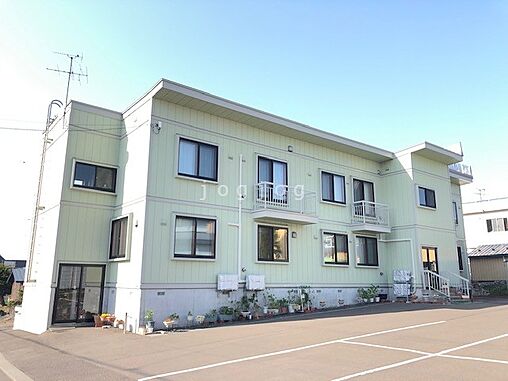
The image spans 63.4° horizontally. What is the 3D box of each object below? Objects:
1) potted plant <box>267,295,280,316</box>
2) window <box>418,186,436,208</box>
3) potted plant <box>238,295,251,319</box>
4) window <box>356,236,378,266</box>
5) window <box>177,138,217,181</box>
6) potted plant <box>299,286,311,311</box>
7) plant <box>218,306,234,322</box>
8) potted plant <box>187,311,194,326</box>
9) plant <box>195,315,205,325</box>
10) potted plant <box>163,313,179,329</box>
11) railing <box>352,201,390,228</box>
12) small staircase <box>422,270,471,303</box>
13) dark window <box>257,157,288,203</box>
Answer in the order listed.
[{"bbox_3d":[0.763,4.462,16.087,0.558,0.718,0.425,10,-15,-37],"label":"potted plant"},{"bbox_3d":[8.819,0.390,20.831,1.573,0.928,0.100,10,-15,-36],"label":"window"},{"bbox_3d":[-0.352,4.336,15.234,0.431,0.751,0.410,0,-12,0],"label":"potted plant"},{"bbox_3d":[5.586,3.000,20.140,1.617,1.325,0.100,10,-15,-36],"label":"window"},{"bbox_3d":[-2.042,-1.125,15.403,1.676,1.400,0.120,10,-15,-37],"label":"window"},{"bbox_3d":[2.049,4.383,16.675,0.453,0.945,0.430,0,-12,0],"label":"potted plant"},{"bbox_3d":[-0.980,4.411,14.647,0.520,0.530,0.320,10,-15,-37],"label":"plant"},{"bbox_3d":[-2.138,4.308,13.831,0.261,0.485,0.261,0,-12,0],"label":"potted plant"},{"bbox_3d":[-1.861,4.404,14.030,0.331,0.295,0.315,10,-15,-37],"label":"plant"},{"bbox_3d":[-2.649,4.124,13.034,0.472,0.492,0.448,10,-15,-36],"label":"potted plant"},{"bbox_3d":[5.897,1.276,20.610,2.150,1.140,0.740,10,-15,-37],"label":"railing"},{"bbox_3d":[9.378,4.609,19.941,2.000,1.420,1.400,10,-15,-37],"label":"small staircase"},{"bbox_3d":[0.831,-0.421,17.320,1.620,1.840,0.120,9,-15,-35],"label":"dark window"}]

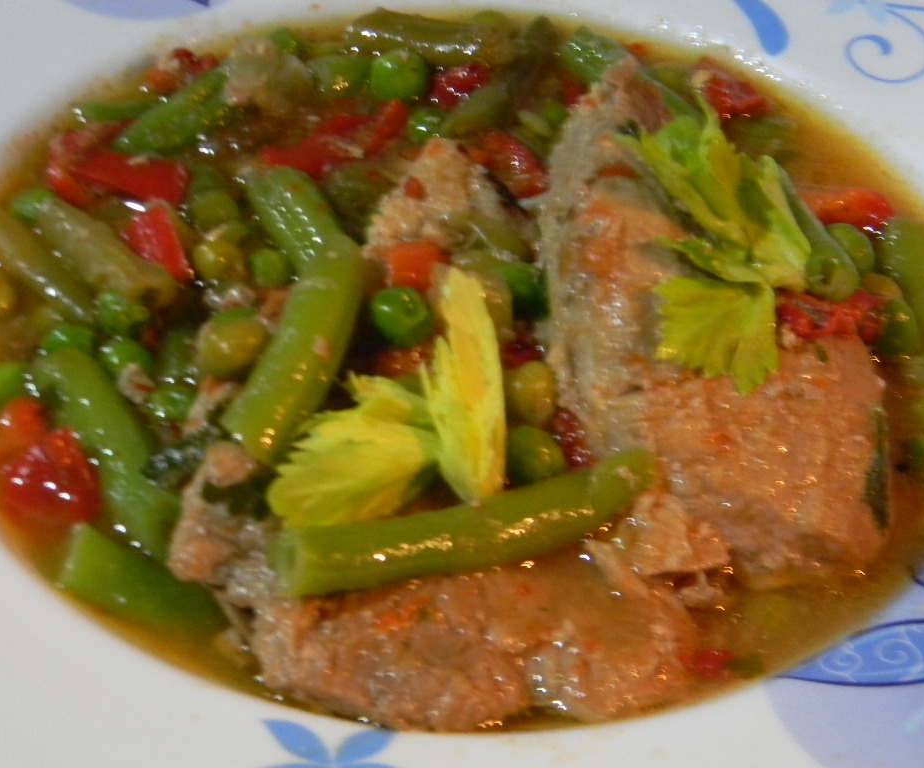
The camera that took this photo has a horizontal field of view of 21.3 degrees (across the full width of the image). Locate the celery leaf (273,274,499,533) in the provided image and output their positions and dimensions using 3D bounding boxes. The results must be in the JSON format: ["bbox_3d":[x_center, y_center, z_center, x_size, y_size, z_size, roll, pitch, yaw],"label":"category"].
[{"bbox_3d":[-0.010,0.002,0.339,0.033,0.016,0.035,3,43,0],"label":"celery leaf"}]

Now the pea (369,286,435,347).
[{"bbox_3d":[-0.009,-0.010,0.361,0.009,0.009,0.009,1,43,-2],"label":"pea"}]

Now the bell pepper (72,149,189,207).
[{"bbox_3d":[-0.052,-0.032,0.383,0.017,0.006,0.009,11,44,8],"label":"bell pepper"}]

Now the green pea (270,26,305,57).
[{"bbox_3d":[-0.030,-0.059,0.423,0.007,0.007,0.007,4,42,0],"label":"green pea"}]

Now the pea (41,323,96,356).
[{"bbox_3d":[-0.058,-0.006,0.362,0.009,0.008,0.009,4,42,0],"label":"pea"}]

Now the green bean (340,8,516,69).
[{"bbox_3d":[-0.005,-0.056,0.397,0.028,0.007,0.008,4,44,0],"label":"green bean"}]

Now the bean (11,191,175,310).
[{"bbox_3d":[-0.056,-0.021,0.378,0.031,0.009,0.009,32,49,28],"label":"bean"}]

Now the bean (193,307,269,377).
[{"bbox_3d":[-0.033,-0.006,0.354,0.011,0.009,0.009,-21,48,-24],"label":"bean"}]

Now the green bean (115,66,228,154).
[{"bbox_3d":[-0.047,-0.044,0.396,0.007,0.007,0.022,26,48,23],"label":"green bean"}]

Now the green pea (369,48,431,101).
[{"bbox_3d":[-0.011,-0.053,0.417,0.010,0.010,0.010,4,42,0],"label":"green pea"}]

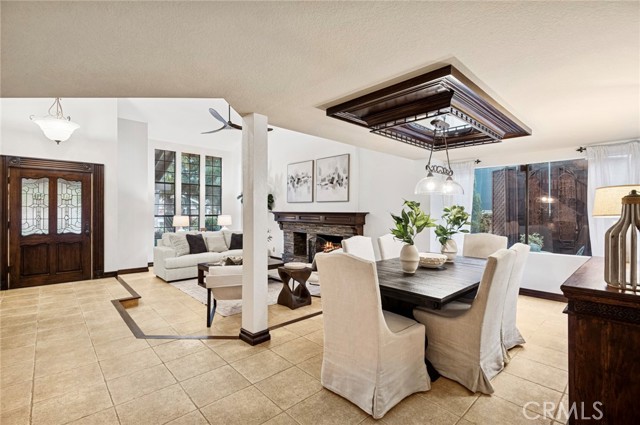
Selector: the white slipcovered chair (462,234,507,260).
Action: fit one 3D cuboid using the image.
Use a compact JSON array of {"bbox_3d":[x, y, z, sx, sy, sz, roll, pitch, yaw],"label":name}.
[{"bbox_3d":[2.071,0.819,3.740,0.606,1.052,0.536,0,0,-43],"label":"white slipcovered chair"}]

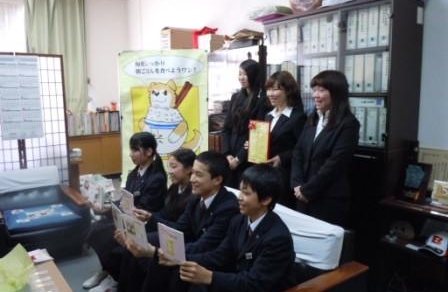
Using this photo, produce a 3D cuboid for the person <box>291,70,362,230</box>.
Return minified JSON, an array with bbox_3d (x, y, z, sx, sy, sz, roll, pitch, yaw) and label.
[{"bbox_3d":[0.701,0.265,2.530,0.330,1.561,0.470,-8,11,-41],"label":"person"}]

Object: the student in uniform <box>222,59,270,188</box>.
[{"bbox_3d":[0.194,0.104,3.201,0.300,1.704,0.440,-8,11,-41],"label":"student in uniform"}]

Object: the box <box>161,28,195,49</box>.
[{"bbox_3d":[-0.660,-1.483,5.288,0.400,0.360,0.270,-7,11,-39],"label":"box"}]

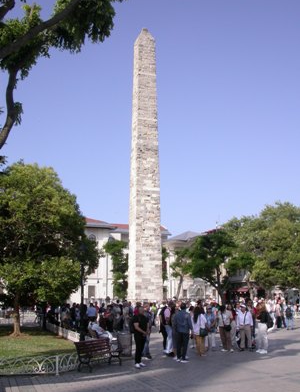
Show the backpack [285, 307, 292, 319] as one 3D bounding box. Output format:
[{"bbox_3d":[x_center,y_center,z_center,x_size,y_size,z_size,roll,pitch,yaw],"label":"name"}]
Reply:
[{"bbox_3d":[7.926,6.684,25.128,0.370,0.540,0.240,-1,-13,3],"label":"backpack"}]

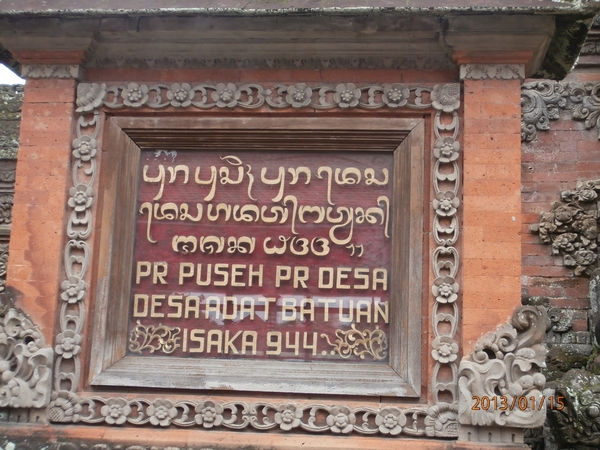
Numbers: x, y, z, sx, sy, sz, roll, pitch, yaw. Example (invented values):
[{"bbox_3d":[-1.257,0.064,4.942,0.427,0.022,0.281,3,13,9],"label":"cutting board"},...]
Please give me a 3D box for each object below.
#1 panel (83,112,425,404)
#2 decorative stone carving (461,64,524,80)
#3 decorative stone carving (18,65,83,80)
[{"bbox_3d":[-0.146,0.099,2.963,1.170,0.991,0.070,1,-9,5],"label":"panel"},{"bbox_3d":[0.689,-0.538,2.934,0.225,0.053,0.065,1,-9,5],"label":"decorative stone carving"},{"bbox_3d":[-0.933,-0.567,3.085,0.221,0.053,0.065,1,-9,5],"label":"decorative stone carving"}]

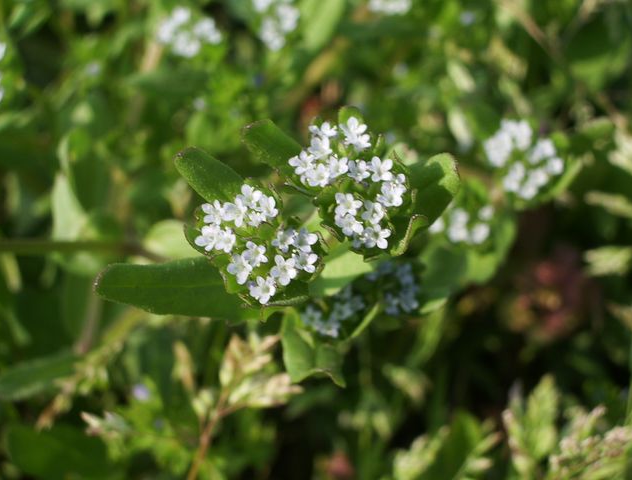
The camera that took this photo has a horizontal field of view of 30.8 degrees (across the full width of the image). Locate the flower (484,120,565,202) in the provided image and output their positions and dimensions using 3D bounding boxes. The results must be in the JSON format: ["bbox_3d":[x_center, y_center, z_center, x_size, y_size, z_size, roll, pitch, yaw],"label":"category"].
[{"bbox_3d":[0.030,-0.011,0.165,0.011,0.006,0.011,0,47,0],"label":"flower"}]

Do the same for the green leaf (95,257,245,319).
[{"bbox_3d":[-0.016,0.005,0.132,0.018,0.003,0.007,-2,47,-2],"label":"green leaf"}]

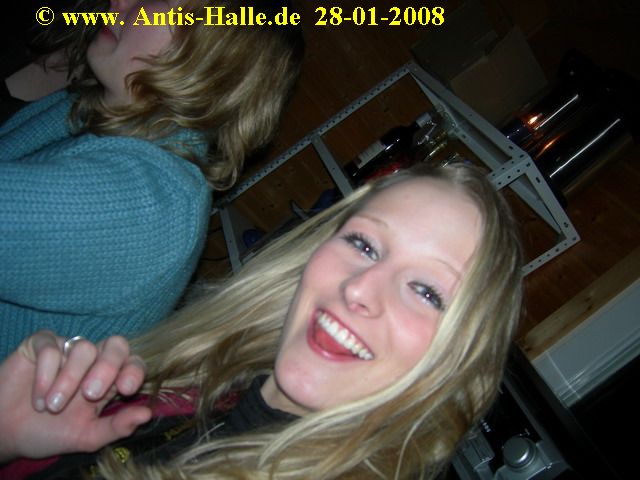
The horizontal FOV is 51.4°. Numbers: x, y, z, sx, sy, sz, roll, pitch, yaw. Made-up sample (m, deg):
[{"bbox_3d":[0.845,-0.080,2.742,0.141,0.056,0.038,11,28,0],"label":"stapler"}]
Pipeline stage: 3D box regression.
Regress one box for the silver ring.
[{"bbox_3d":[-0.168,0.076,0.462,0.004,0.020,0.020,-22,-109,57],"label":"silver ring"}]

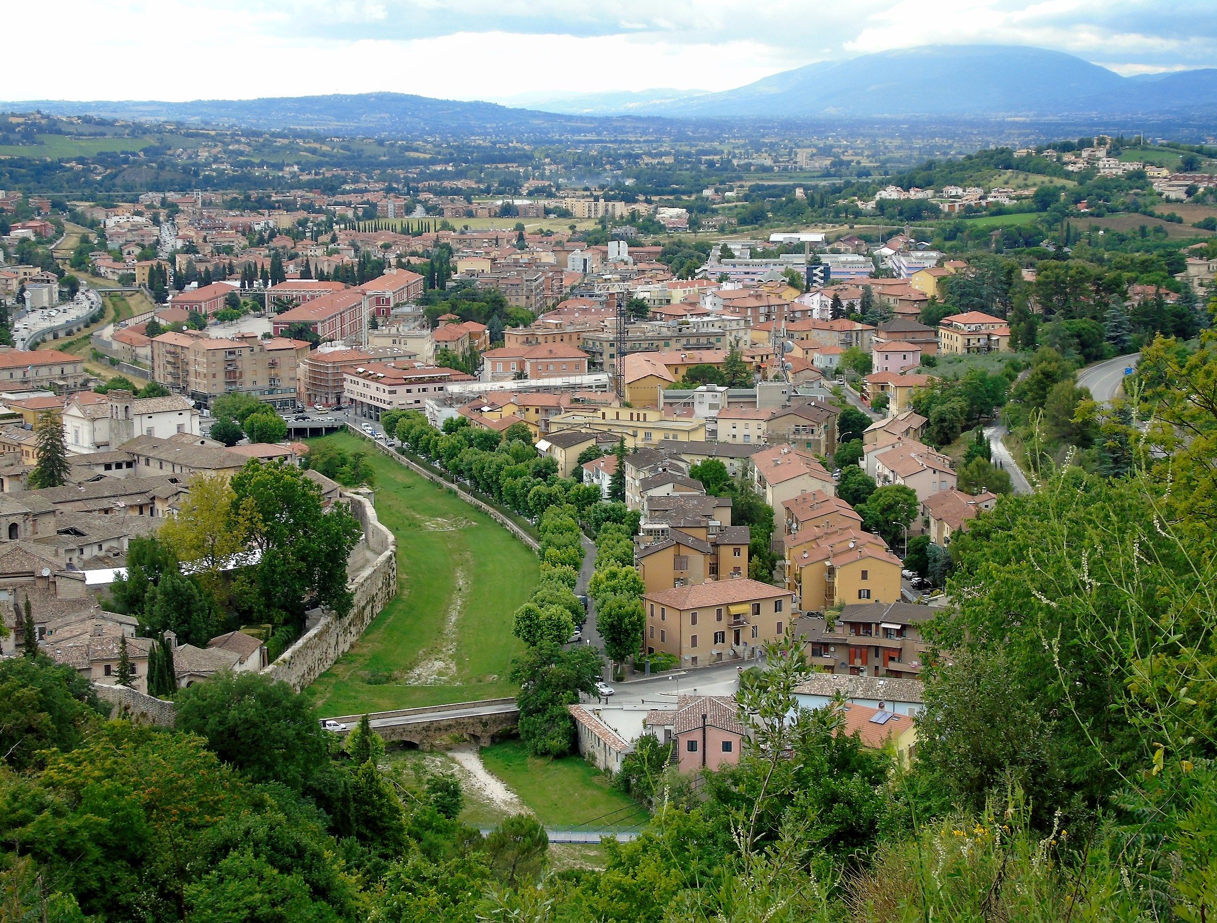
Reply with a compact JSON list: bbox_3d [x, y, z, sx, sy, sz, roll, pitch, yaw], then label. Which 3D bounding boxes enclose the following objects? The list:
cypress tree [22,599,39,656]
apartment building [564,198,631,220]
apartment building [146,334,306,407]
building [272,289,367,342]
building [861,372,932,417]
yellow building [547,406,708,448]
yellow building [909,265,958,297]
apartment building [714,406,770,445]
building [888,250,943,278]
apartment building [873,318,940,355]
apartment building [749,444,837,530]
[{"bbox_3d":[-74.960,22.130,285.730,1.900,8.960,1.900,0,9,0],"label":"cypress tree"},{"bbox_3d":[-12.500,-242.680,2133.920,61.000,19.500,18.000,0,9,-2],"label":"apartment building"},{"bbox_3d":[-114.340,-29.210,670.410,33.000,18.800,34.000,-7,12,-35],"label":"apartment building"},{"bbox_3d":[-108.100,-53.260,821.580,18.900,14.430,82.000,1,9,4],"label":"building"},{"bbox_3d":[70.730,-16.470,538.600,14.800,10.240,16.000,-1,9,-8],"label":"building"},{"bbox_3d":[4.930,-7.300,534.020,37.000,10.470,14.000,4,10,23],"label":"yellow building"},{"bbox_3d":[123.840,-66.540,828.770,15.500,11.500,13.000,-7,12,-34],"label":"yellow building"},{"bbox_3d":[34.300,-9.520,561.260,12.800,8.400,11.500,2,9,10],"label":"apartment building"},{"bbox_3d":[141.410,-87.310,1006.000,21.500,14.000,65.000,1,10,4],"label":"building"},{"bbox_3d":[86.160,-36.210,638.760,16.000,10.050,15.000,-1,9,-8],"label":"apartment building"},{"bbox_3d":[33.930,6.160,407.860,12.300,13.840,34.000,-1,9,-3],"label":"apartment building"}]

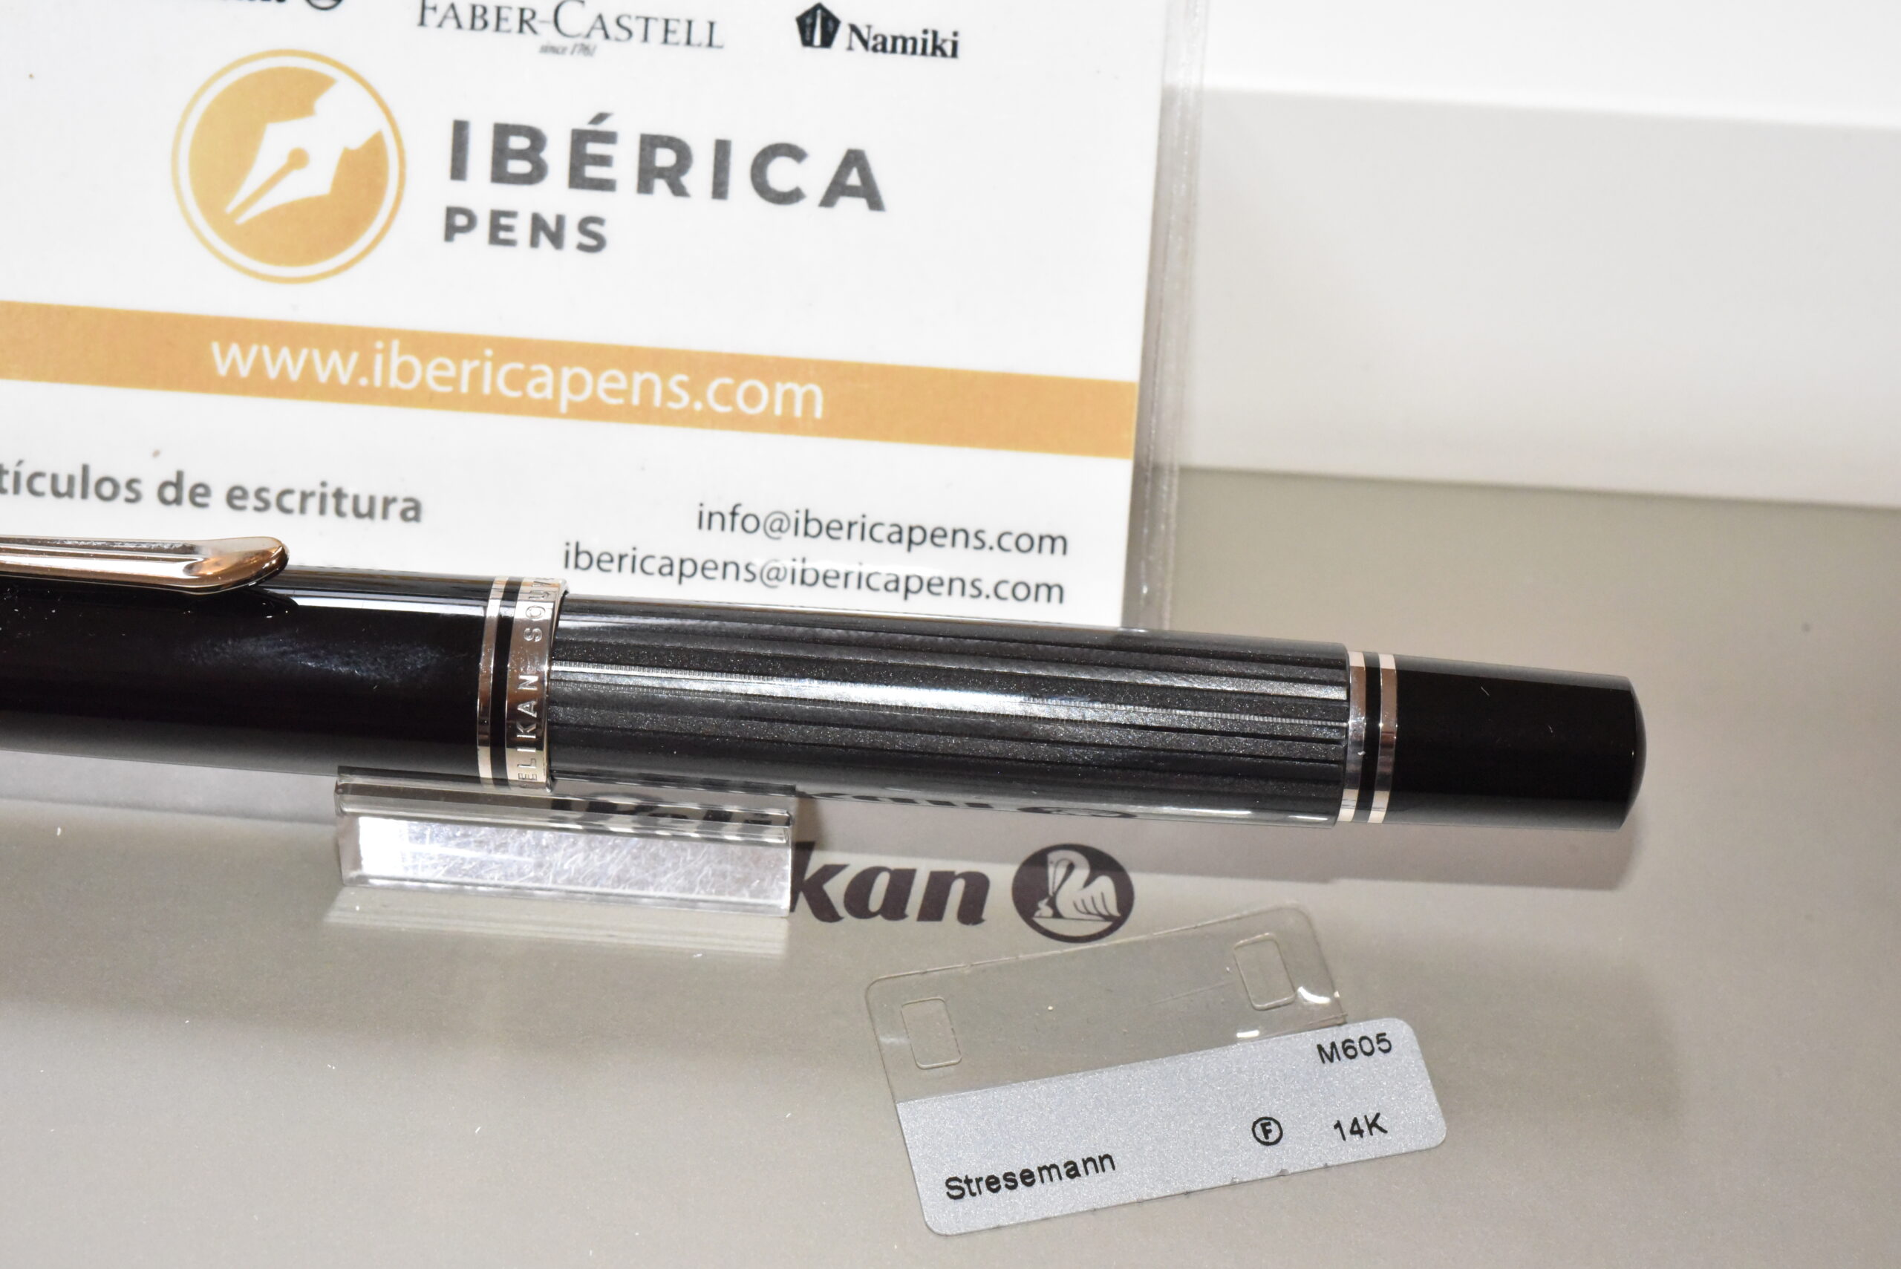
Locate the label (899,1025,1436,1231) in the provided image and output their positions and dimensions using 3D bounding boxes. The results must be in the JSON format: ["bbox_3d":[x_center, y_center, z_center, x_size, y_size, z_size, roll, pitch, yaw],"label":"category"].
[{"bbox_3d":[0.014,0.031,0.199,0.034,0.001,0.010,-9,51,-10],"label":"label"}]

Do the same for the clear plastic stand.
[{"bbox_3d":[-0.025,0.008,0.211,0.030,0.008,0.018,4,50,0],"label":"clear plastic stand"}]

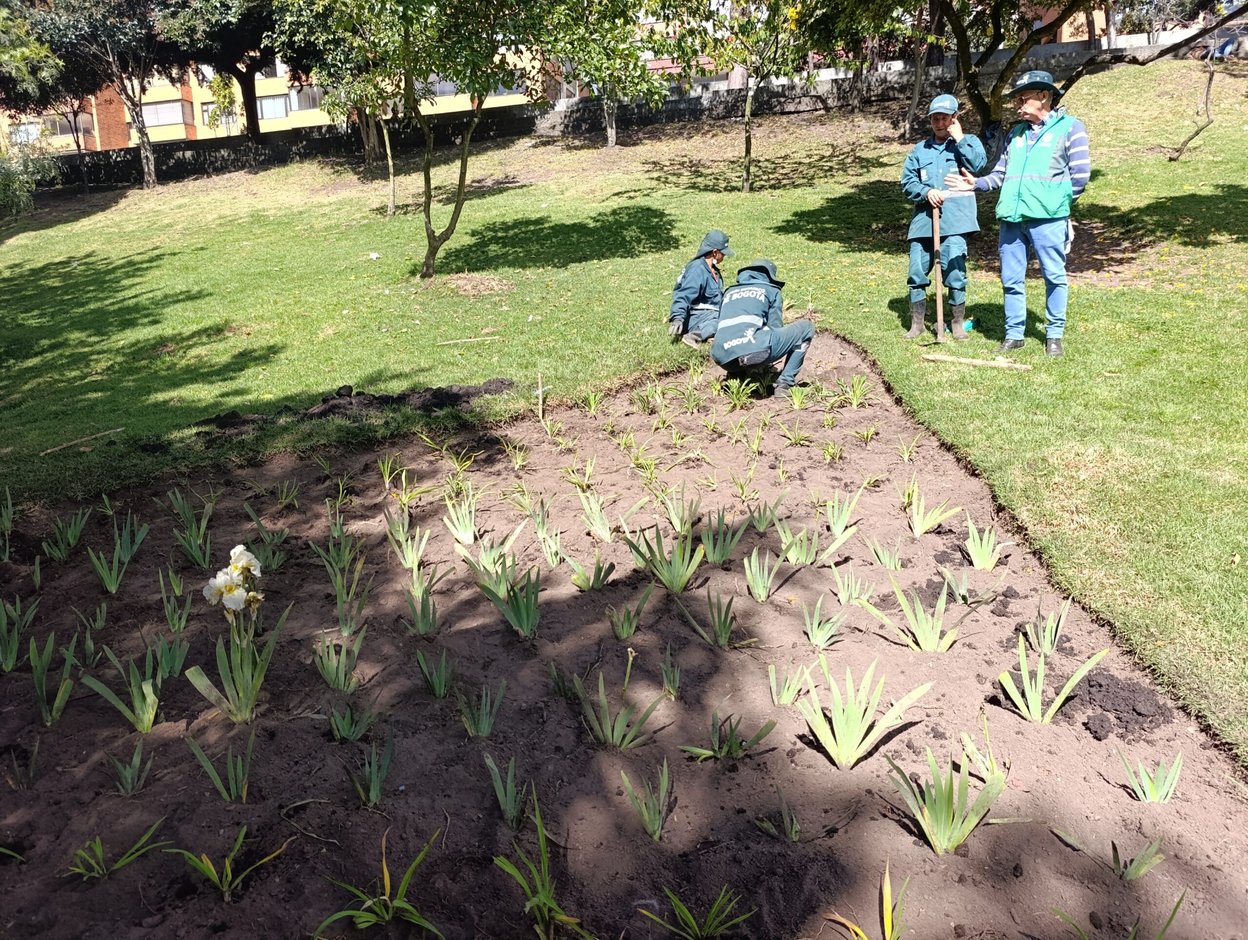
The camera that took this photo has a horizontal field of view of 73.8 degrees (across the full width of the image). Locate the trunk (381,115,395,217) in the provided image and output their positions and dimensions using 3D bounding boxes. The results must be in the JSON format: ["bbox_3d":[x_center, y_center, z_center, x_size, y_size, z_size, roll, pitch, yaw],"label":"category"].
[{"bbox_3d":[-4.401,-5.662,15.500,0.131,1.791,0.160,-4,11,-14],"label":"trunk"}]

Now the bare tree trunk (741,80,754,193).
[{"bbox_3d":[2.160,-5.795,14.500,0.212,1.820,0.200,0,10,8],"label":"bare tree trunk"}]

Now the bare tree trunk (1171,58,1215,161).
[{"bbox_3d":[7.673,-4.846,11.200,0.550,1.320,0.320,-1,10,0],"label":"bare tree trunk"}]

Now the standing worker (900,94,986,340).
[{"bbox_3d":[2.276,-1.790,5.920,0.570,1.680,0.380,2,11,18],"label":"standing worker"}]

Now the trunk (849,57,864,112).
[{"bbox_3d":[4.424,-7.327,15.800,0.270,1.030,0.270,-1,10,0],"label":"trunk"}]

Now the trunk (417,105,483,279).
[{"bbox_3d":[-2.238,-3.614,10.800,0.701,2.134,0.420,-3,11,-11],"label":"trunk"}]

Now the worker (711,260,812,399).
[{"bbox_3d":[0.853,-0.877,5.100,0.540,0.860,0.720,5,12,33],"label":"worker"}]

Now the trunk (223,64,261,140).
[{"bbox_3d":[-12.852,-12.360,28.000,0.969,2.200,0.750,-6,11,-22],"label":"trunk"}]

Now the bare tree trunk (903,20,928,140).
[{"bbox_3d":[5.436,-7.245,15.500,0.352,2.015,0.250,2,11,18],"label":"bare tree trunk"}]

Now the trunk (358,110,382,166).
[{"bbox_3d":[-5.444,-7.116,17.800,0.460,1.170,0.400,-1,10,0],"label":"trunk"}]

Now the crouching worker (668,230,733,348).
[{"bbox_3d":[0.636,-1.440,6.700,0.573,0.896,0.520,-1,10,3],"label":"crouching worker"}]

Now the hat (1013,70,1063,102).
[{"bbox_3d":[2.589,-2.412,5.200,0.325,0.150,0.290,-10,12,-12],"label":"hat"}]

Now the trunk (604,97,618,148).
[{"bbox_3d":[-0.319,-8.167,19.500,0.312,1.080,0.270,-1,10,0],"label":"trunk"}]

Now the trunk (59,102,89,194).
[{"bbox_3d":[-12.570,-7.350,19.000,0.600,2.000,0.420,-1,10,0],"label":"trunk"}]

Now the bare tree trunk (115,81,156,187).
[{"bbox_3d":[-13.498,-9.247,23.000,0.670,2.671,0.600,-7,12,-28],"label":"bare tree trunk"}]

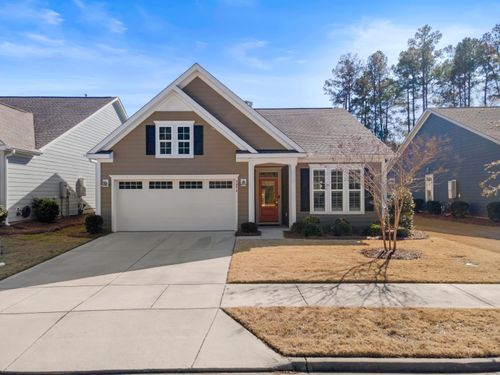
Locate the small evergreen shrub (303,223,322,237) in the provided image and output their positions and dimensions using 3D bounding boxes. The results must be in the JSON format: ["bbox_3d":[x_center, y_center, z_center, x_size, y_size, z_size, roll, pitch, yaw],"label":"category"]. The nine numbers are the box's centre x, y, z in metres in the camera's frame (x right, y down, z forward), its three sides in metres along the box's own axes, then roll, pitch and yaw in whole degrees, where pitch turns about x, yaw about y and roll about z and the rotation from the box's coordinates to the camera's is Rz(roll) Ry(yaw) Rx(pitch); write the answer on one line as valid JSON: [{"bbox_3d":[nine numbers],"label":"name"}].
[{"bbox_3d":[2.452,1.655,13.600,0.780,0.570,0.720,0,0,0],"label":"small evergreen shrub"}]

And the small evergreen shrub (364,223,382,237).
[{"bbox_3d":[4.845,1.655,13.600,0.700,0.560,0.680,0,0,0],"label":"small evergreen shrub"}]

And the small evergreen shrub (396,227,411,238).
[{"bbox_3d":[5.933,1.739,13.400,0.560,0.480,0.550,0,0,0],"label":"small evergreen shrub"}]

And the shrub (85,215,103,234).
[{"bbox_3d":[-6.109,1.446,13.550,0.710,0.780,0.700,0,0,0],"label":"shrub"}]

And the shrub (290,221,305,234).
[{"bbox_3d":[1.904,1.612,13.900,0.620,0.560,0.600,0,0,0],"label":"shrub"}]

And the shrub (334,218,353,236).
[{"bbox_3d":[3.695,1.589,13.700,0.720,0.710,0.680,0,0,0],"label":"shrub"}]

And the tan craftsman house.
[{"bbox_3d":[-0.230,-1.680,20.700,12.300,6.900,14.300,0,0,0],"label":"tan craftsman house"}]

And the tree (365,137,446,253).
[{"bbox_3d":[4.857,0.220,10.900,2.650,3.620,2.600,0,0,0],"label":"tree"}]

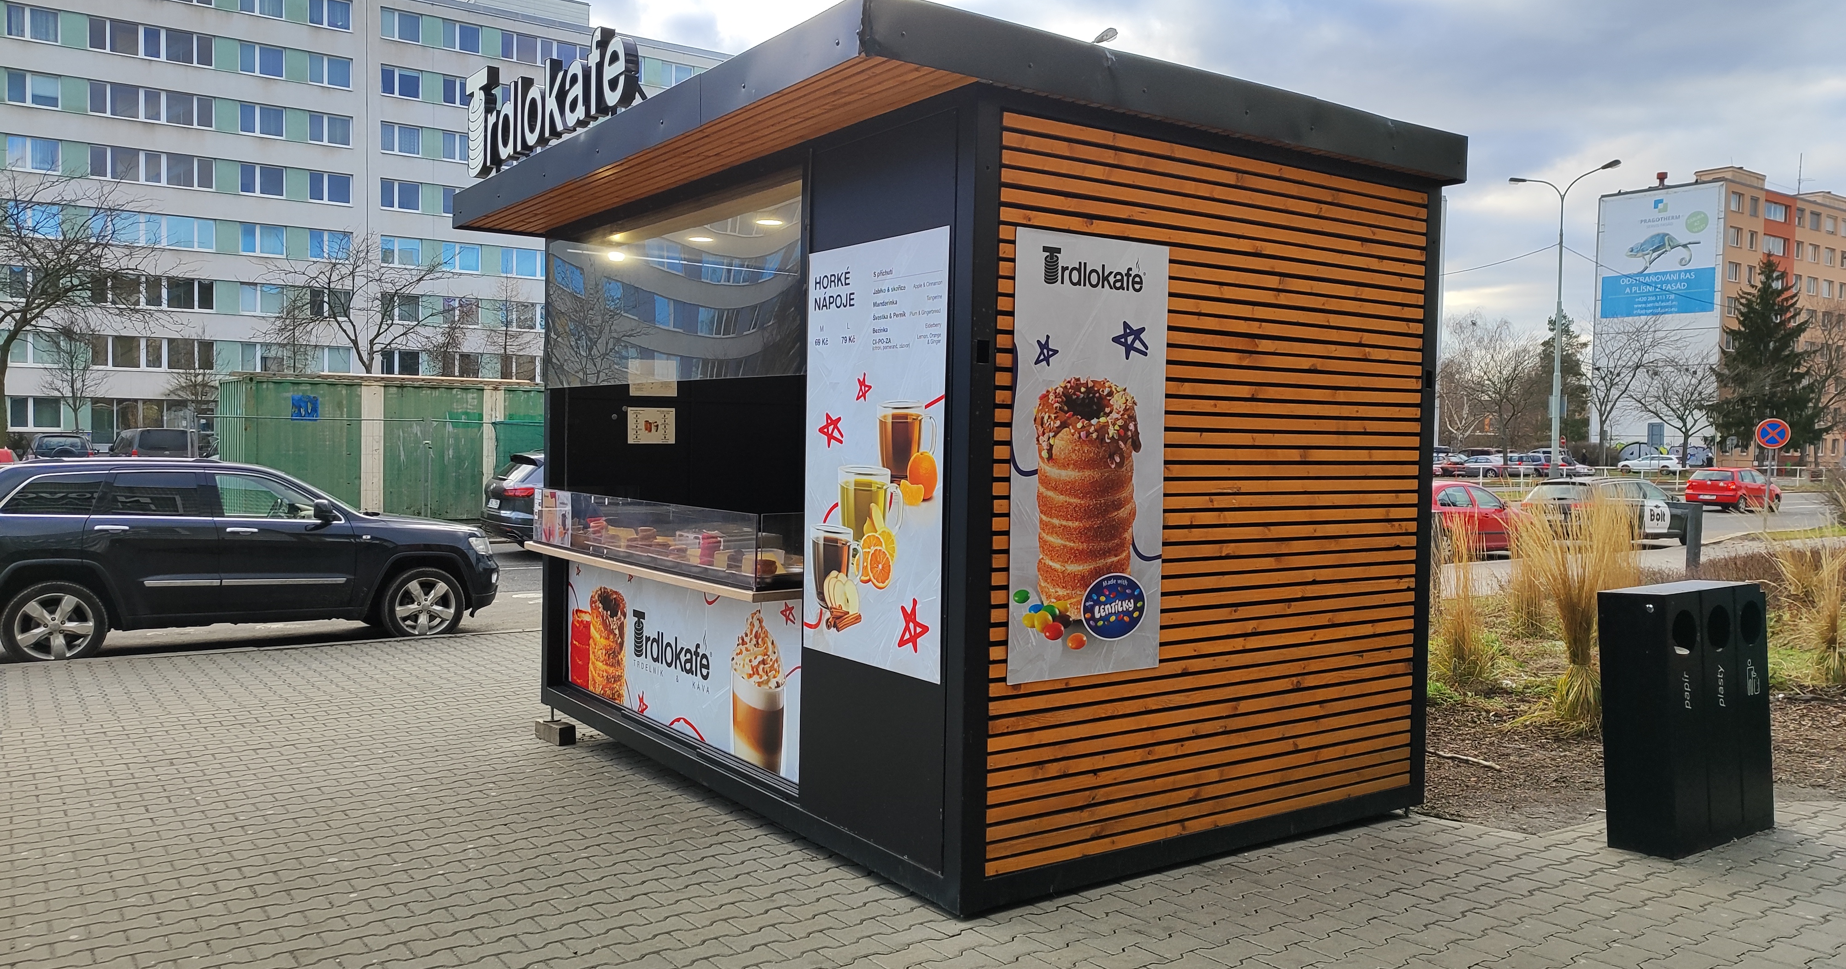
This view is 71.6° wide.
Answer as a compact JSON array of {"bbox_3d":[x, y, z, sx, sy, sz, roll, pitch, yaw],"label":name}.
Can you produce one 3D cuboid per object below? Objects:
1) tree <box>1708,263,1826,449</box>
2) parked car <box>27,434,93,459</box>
[{"bbox_3d":[60.442,-8.599,91.685,7.000,15.260,7.000,2,3,33],"label":"tree"},{"bbox_3d":[-27.762,-0.799,41.253,1.750,1.690,4.300,0,3,-34],"label":"parked car"}]

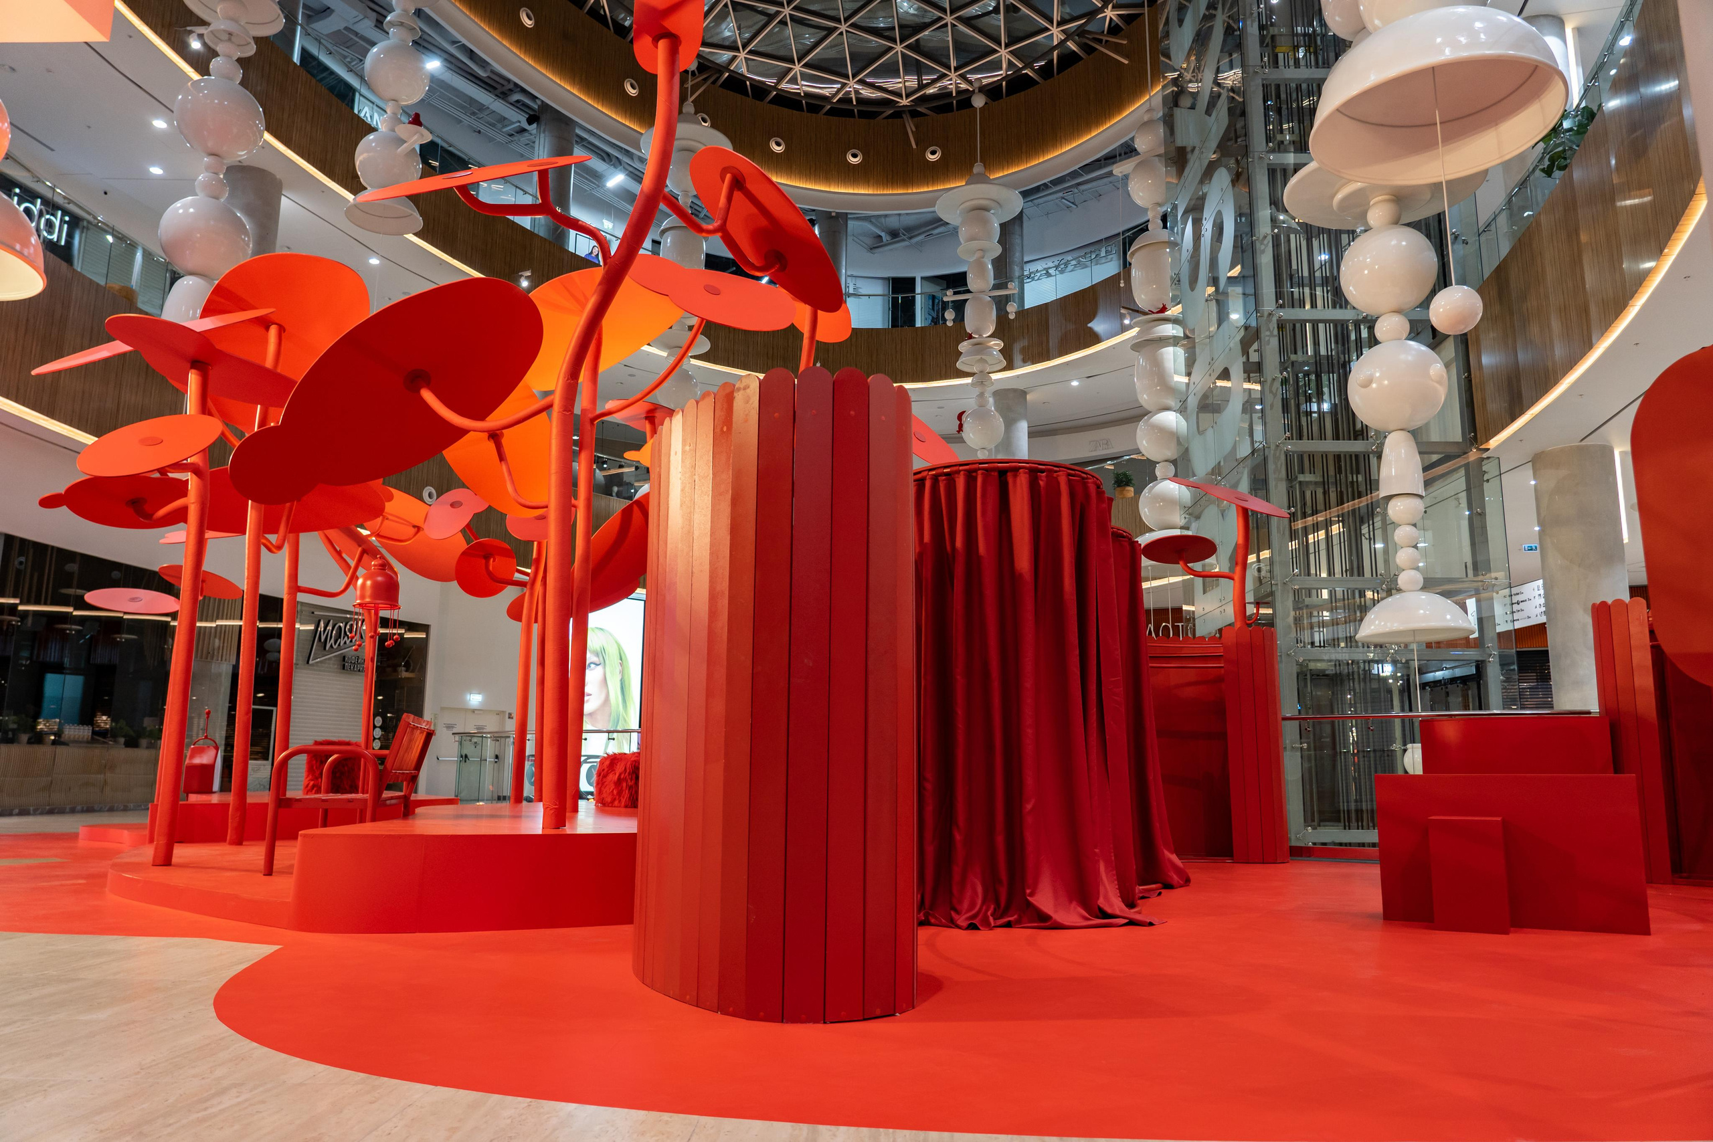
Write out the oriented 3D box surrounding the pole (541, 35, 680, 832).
[{"bbox_3d":[-1.173,-0.739,5.437,0.584,3.857,0.360,0,-10,0],"label":"pole"}]

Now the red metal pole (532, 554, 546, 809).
[{"bbox_3d":[-2.924,0.976,10.693,0.165,2.359,0.130,0,-10,0],"label":"red metal pole"}]

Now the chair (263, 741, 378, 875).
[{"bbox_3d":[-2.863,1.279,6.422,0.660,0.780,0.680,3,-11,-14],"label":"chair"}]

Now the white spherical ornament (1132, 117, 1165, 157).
[{"bbox_3d":[5.668,-8.271,21.833,0.704,0.690,0.704,0,-10,0],"label":"white spherical ornament"}]

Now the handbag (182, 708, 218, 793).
[{"bbox_3d":[-6.896,1.908,12.043,0.354,0.891,0.180,2,-10,-7],"label":"handbag"}]

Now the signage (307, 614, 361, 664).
[{"bbox_3d":[-10.668,1.429,23.680,0.140,1.005,1.683,-3,-11,18],"label":"signage"}]

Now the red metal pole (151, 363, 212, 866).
[{"bbox_3d":[-3.942,0.215,6.746,0.170,2.974,0.200,0,-10,0],"label":"red metal pole"}]

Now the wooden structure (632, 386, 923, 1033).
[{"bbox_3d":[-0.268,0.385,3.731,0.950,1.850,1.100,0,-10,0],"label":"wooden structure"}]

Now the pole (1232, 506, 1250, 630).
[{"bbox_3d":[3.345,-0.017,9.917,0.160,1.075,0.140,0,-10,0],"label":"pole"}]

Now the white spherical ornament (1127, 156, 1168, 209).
[{"bbox_3d":[5.650,-7.359,21.668,0.978,0.958,0.978,0,-10,0],"label":"white spherical ornament"}]

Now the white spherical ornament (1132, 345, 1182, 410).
[{"bbox_3d":[5.592,-3.537,20.975,0.946,1.220,0.946,0,-10,0],"label":"white spherical ornament"}]

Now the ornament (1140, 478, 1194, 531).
[{"bbox_3d":[5.562,-1.179,20.547,0.939,0.920,0.939,0,-10,0],"label":"ornament"}]

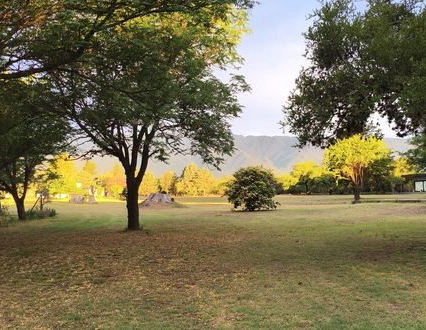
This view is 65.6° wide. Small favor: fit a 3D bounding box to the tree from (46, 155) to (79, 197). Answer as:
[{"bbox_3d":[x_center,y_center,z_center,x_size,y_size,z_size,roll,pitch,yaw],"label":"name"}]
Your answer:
[{"bbox_3d":[-25.331,1.779,56.000,5.420,7.120,5.420,0,-4,0],"label":"tree"}]

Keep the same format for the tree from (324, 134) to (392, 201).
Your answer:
[{"bbox_3d":[15.303,0.265,35.000,7.200,6.990,6.840,0,-4,0],"label":"tree"}]

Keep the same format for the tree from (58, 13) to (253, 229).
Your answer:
[{"bbox_3d":[-2.231,-1.660,11.800,7.000,7.760,6.650,0,-4,0],"label":"tree"}]

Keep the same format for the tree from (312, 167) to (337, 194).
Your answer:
[{"bbox_3d":[18.723,2.626,56.000,4.070,4.740,4.070,0,-4,0],"label":"tree"}]

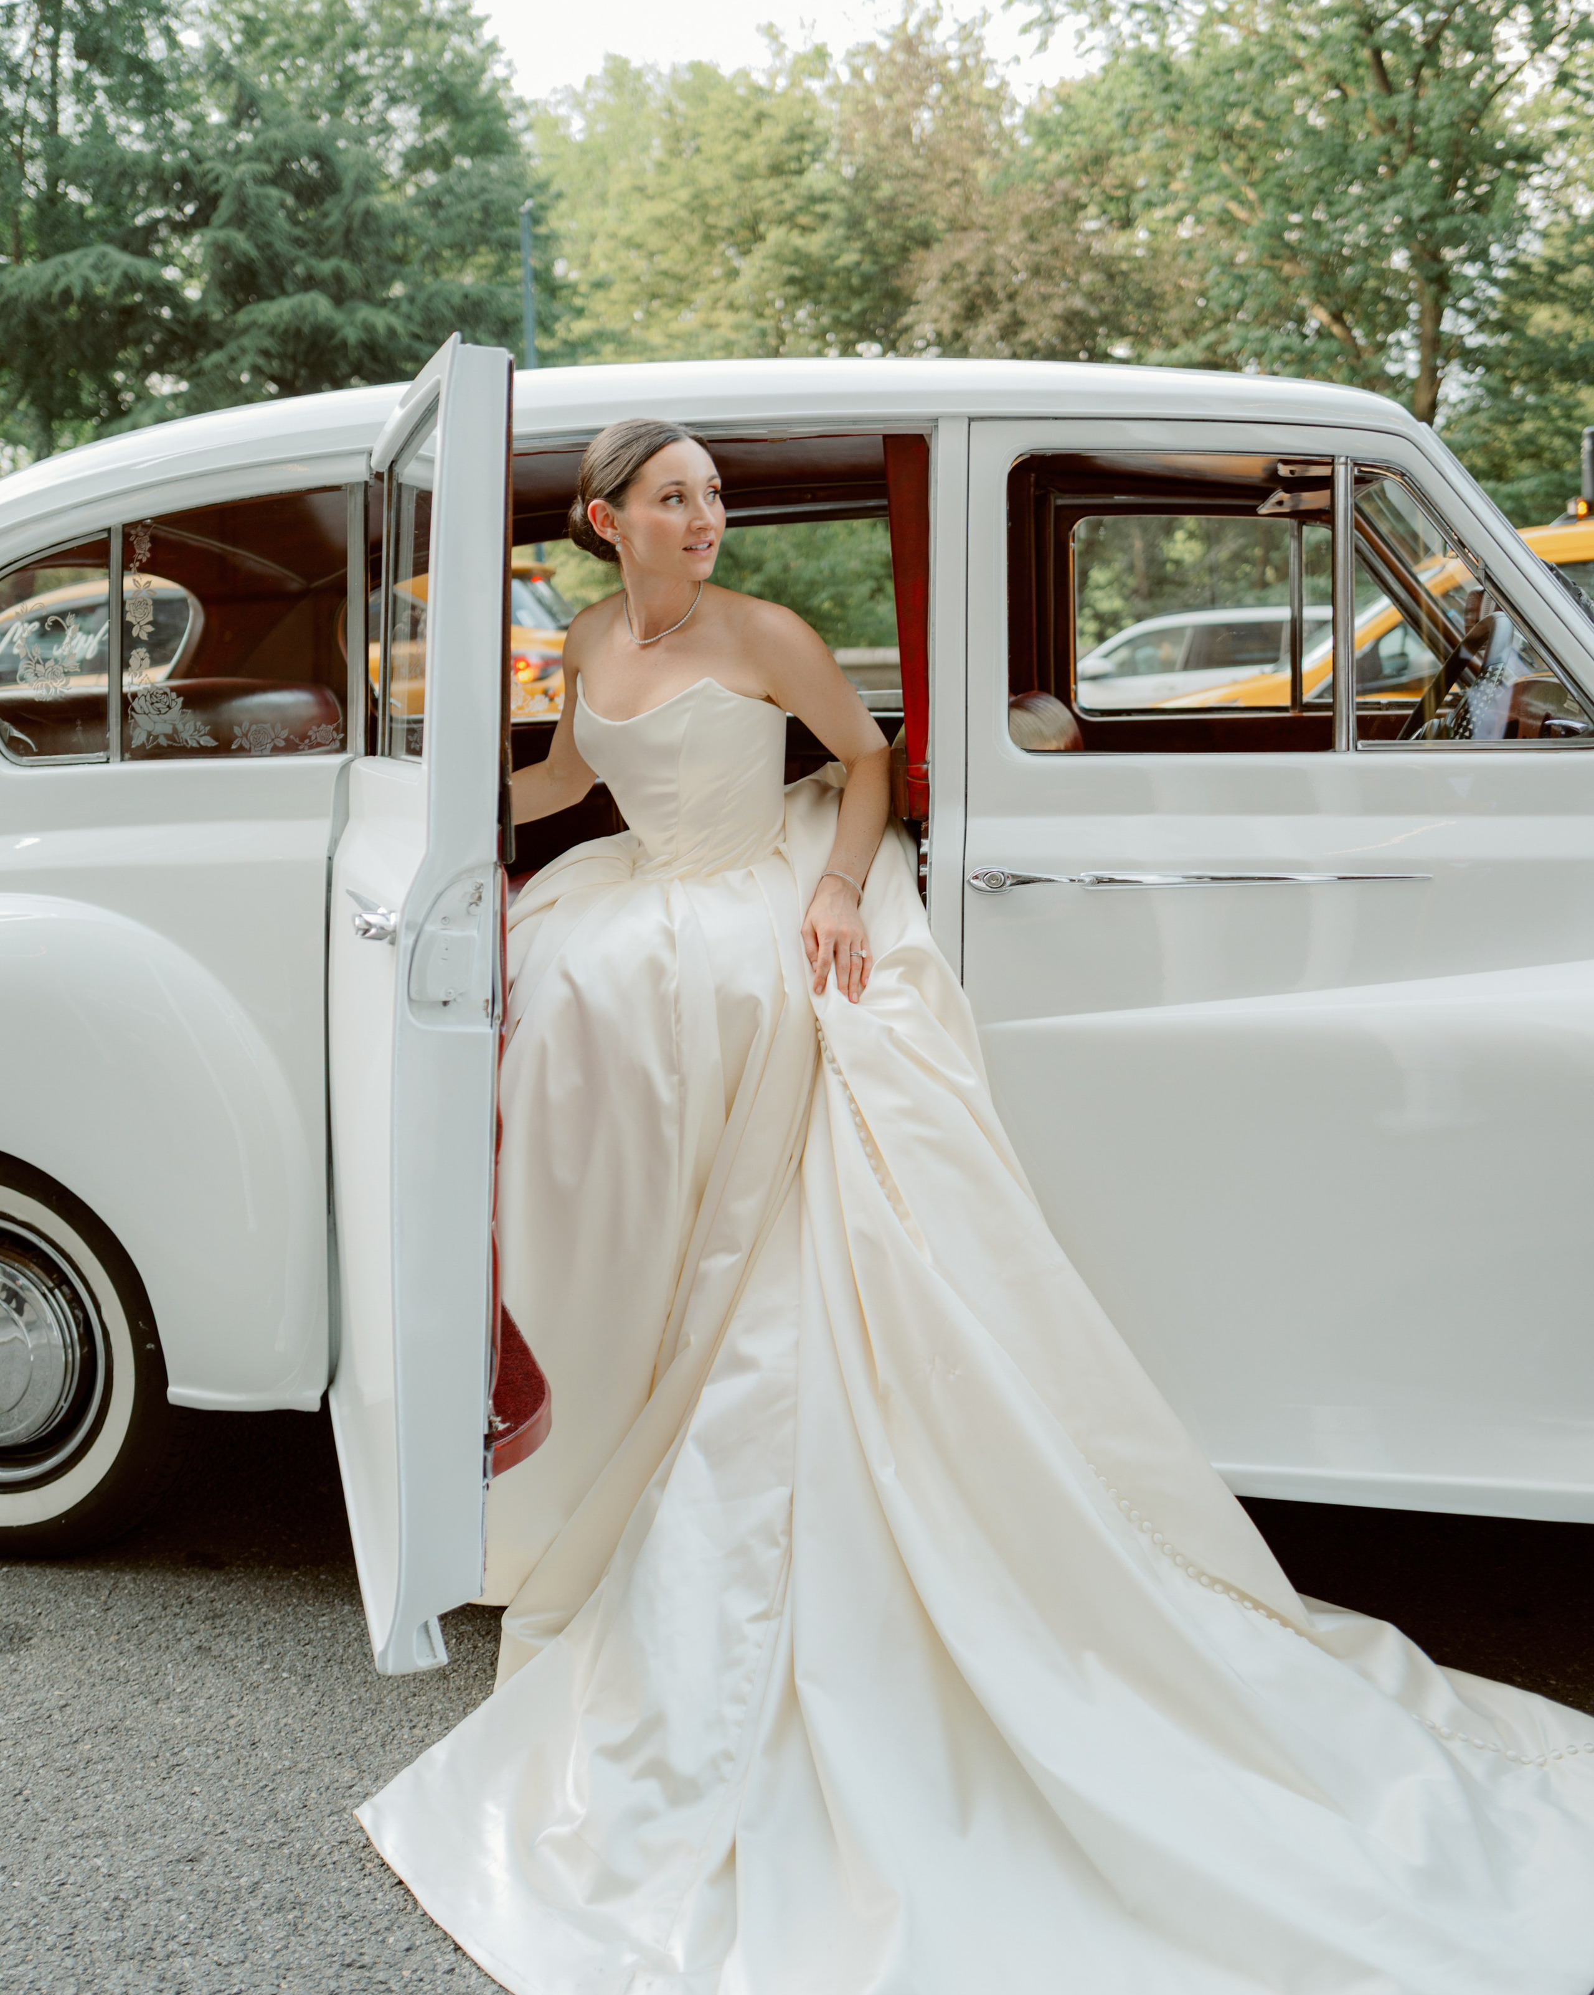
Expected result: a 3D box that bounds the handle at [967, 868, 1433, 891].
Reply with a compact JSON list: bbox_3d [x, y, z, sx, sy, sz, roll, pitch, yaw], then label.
[{"bbox_3d":[0.505,-0.149,2.372,0.582,0.034,0.040,1,11,12],"label":"handle"}]

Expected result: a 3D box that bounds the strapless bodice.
[{"bbox_3d":[-0.152,-0.293,2.460,0.295,0.265,0.210,-2,12,25],"label":"strapless bodice"}]

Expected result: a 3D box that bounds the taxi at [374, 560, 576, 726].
[{"bbox_3d":[-3.477,-1.513,10.572,4.600,1.720,1.850,1,11,12],"label":"taxi"}]

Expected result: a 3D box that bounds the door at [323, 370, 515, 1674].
[{"bbox_3d":[-0.468,0.005,2.327,0.180,1.420,0.790,-3,11,-18],"label":"door"}]

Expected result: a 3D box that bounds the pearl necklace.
[{"bbox_3d":[-0.175,-0.509,2.430,0.125,0.100,0.130,3,12,20],"label":"pearl necklace"}]

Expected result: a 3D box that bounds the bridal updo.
[{"bbox_3d":[-0.201,-0.652,2.400,0.185,0.180,0.155,3,14,40],"label":"bridal updo"}]

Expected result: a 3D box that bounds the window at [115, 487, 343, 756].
[{"bbox_3d":[-0.806,-0.533,2.671,0.357,0.377,0.030,1,4,12],"label":"window"}]

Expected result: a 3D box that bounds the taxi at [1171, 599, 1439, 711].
[{"bbox_3d":[3.176,-0.912,7.279,4.700,1.750,1.850,1,11,12],"label":"taxi"}]

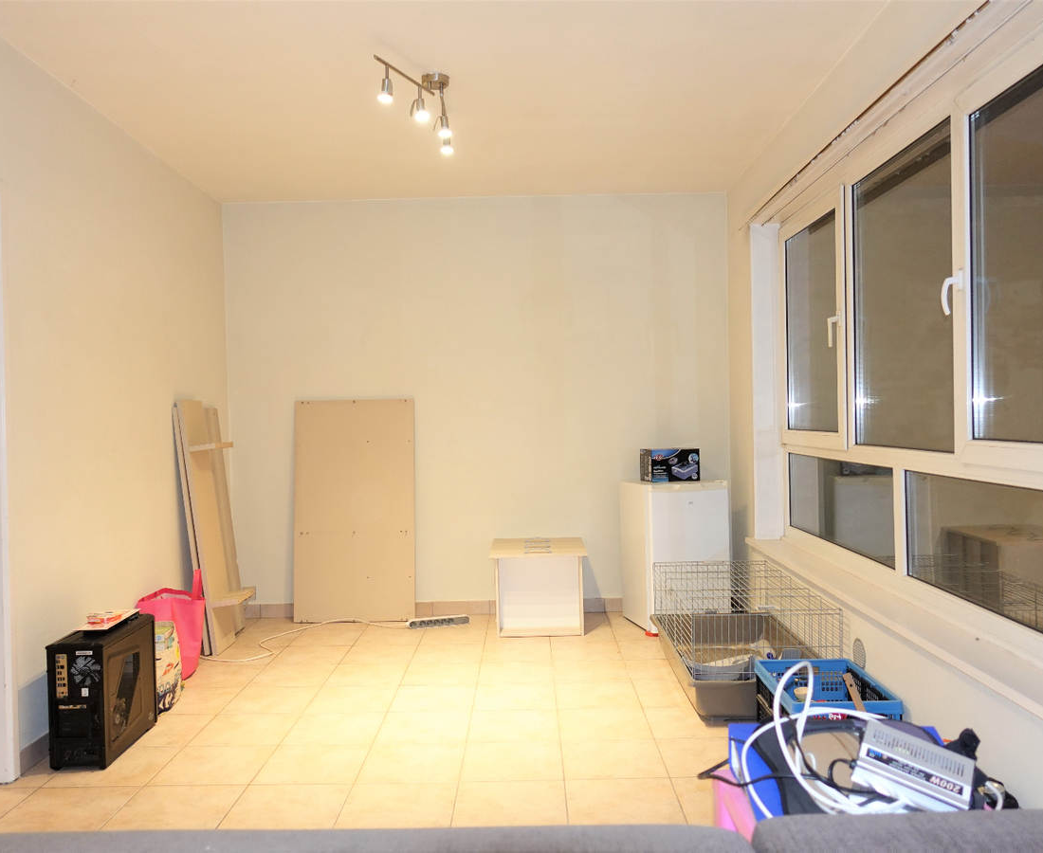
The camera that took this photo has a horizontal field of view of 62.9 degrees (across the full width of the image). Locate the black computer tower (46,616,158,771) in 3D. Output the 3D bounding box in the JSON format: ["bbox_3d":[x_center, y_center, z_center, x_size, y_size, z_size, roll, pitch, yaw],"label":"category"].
[{"bbox_3d":[-1.566,0.985,3.214,0.200,0.432,0.442,-1,1,0],"label":"black computer tower"}]

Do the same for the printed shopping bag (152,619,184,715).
[{"bbox_3d":[-1.642,1.036,3.692,0.228,0.324,0.360,-1,1,0],"label":"printed shopping bag"}]

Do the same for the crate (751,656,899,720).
[{"bbox_3d":[1.083,1.028,3.063,0.358,0.240,0.486,-1,1,0],"label":"crate"}]

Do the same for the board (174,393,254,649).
[{"bbox_3d":[-1.630,0.524,4.696,0.192,1.332,0.660,-7,1,0],"label":"board"}]

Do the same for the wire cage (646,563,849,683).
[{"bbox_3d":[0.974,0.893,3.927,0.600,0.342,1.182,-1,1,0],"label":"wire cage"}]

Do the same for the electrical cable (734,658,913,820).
[{"bbox_3d":[0.494,0.501,1.422,0.260,0.180,0.320,-1,1,0],"label":"electrical cable"}]

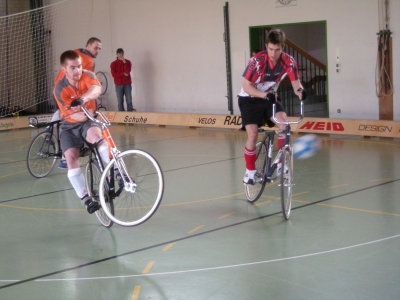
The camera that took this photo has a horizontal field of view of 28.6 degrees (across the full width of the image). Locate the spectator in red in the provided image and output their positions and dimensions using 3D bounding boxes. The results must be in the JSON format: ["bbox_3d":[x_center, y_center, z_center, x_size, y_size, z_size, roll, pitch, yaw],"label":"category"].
[{"bbox_3d":[-1.801,-1.453,18.100,0.510,1.760,0.370,-4,7,-10],"label":"spectator in red"}]

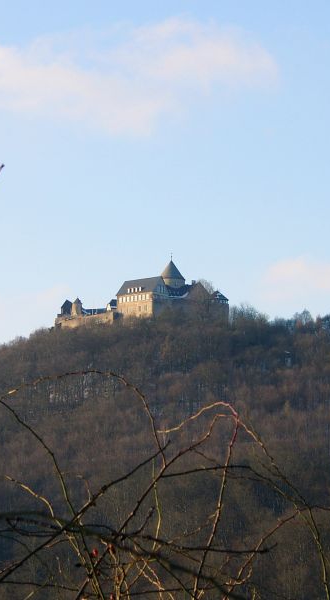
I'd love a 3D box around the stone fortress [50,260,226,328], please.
[{"bbox_3d":[-10.233,-2.618,1100.000,68.000,33.000,47.000,-6,-10,35],"label":"stone fortress"}]

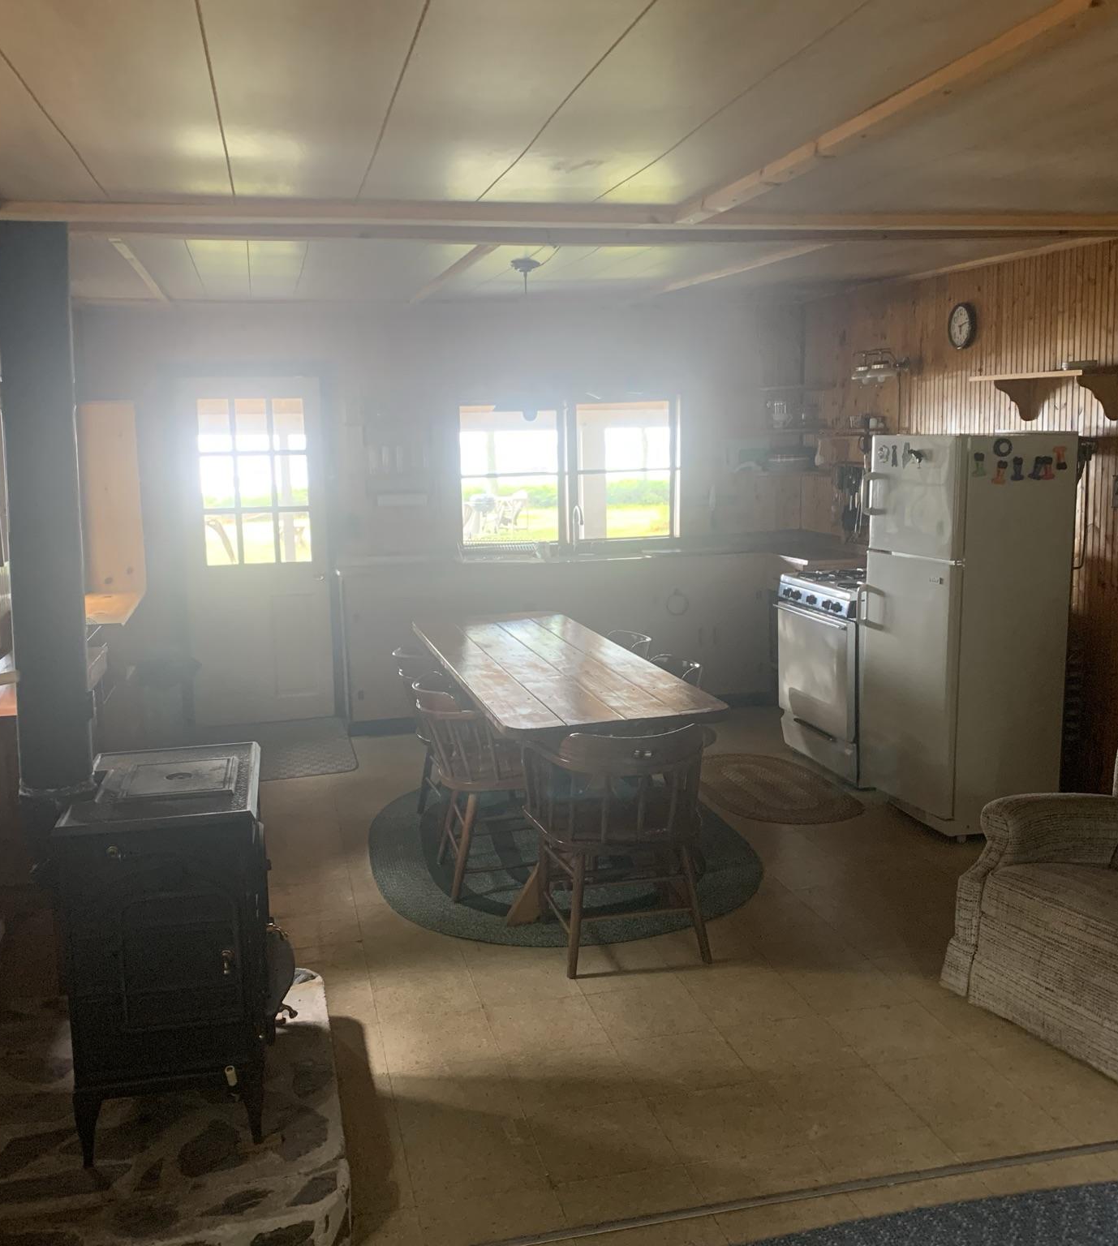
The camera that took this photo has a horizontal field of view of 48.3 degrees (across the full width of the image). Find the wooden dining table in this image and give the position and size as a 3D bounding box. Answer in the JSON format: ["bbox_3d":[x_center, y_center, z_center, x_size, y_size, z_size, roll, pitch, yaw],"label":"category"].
[{"bbox_3d":[-0.068,0.506,4.906,0.750,0.750,2.150,-3,9,-13],"label":"wooden dining table"}]

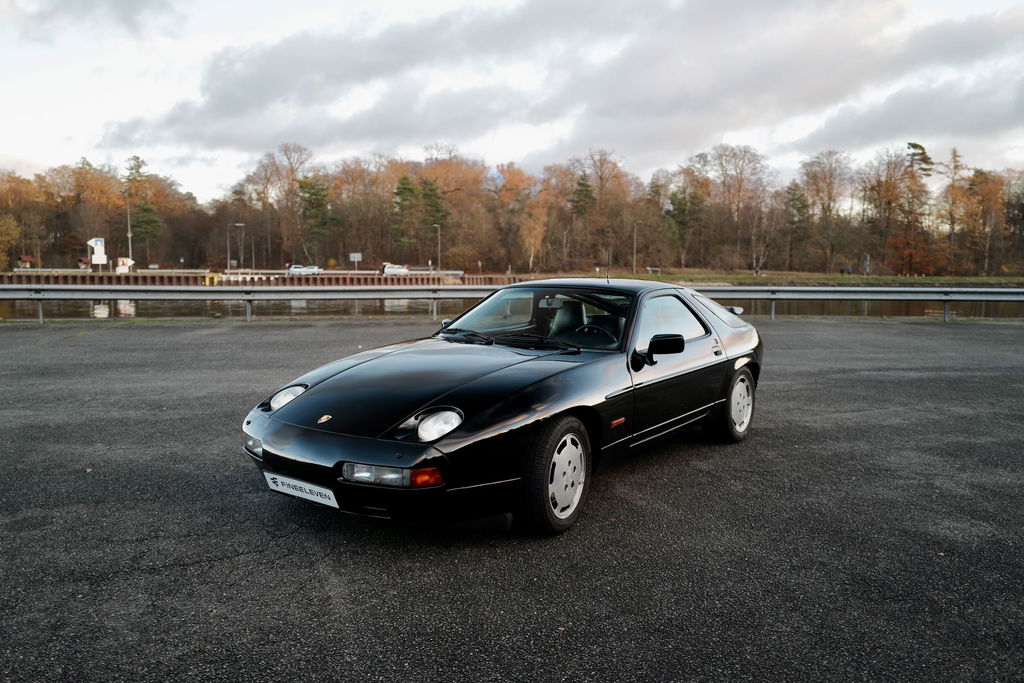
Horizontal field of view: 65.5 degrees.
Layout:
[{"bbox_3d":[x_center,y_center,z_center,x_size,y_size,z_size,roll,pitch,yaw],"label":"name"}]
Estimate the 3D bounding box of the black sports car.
[{"bbox_3d":[0.344,0.210,5.550,1.870,1.280,4.520,4,7,36],"label":"black sports car"}]

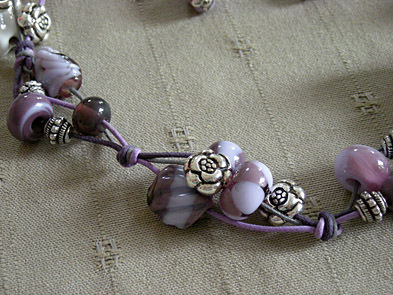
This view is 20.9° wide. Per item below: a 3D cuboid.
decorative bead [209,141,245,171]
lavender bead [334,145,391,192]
[{"bbox_3d":[0.007,0.004,0.276,0.011,0.011,0.011,0,44,0],"label":"decorative bead"},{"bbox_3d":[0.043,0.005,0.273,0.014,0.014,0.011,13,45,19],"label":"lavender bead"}]

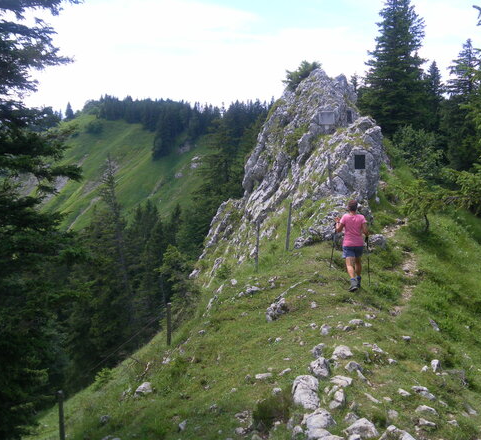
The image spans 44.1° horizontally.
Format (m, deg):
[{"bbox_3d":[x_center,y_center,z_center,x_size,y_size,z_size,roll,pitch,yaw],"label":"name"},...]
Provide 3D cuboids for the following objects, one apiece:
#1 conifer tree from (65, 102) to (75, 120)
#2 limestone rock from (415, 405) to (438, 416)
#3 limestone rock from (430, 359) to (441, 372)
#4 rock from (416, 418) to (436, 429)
[{"bbox_3d":[-91.675,-58.510,320.000,5.000,9.600,5.000,0,3,0],"label":"conifer tree"},{"bbox_3d":[1.619,1.653,5.150,0.190,0.080,0.130,0,2,0],"label":"limestone rock"},{"bbox_3d":[2.094,1.565,6.350,0.105,0.120,0.110,0,3,0],"label":"limestone rock"},{"bbox_3d":[1.547,1.698,4.950,0.165,0.070,0.120,0,2,0],"label":"rock"}]

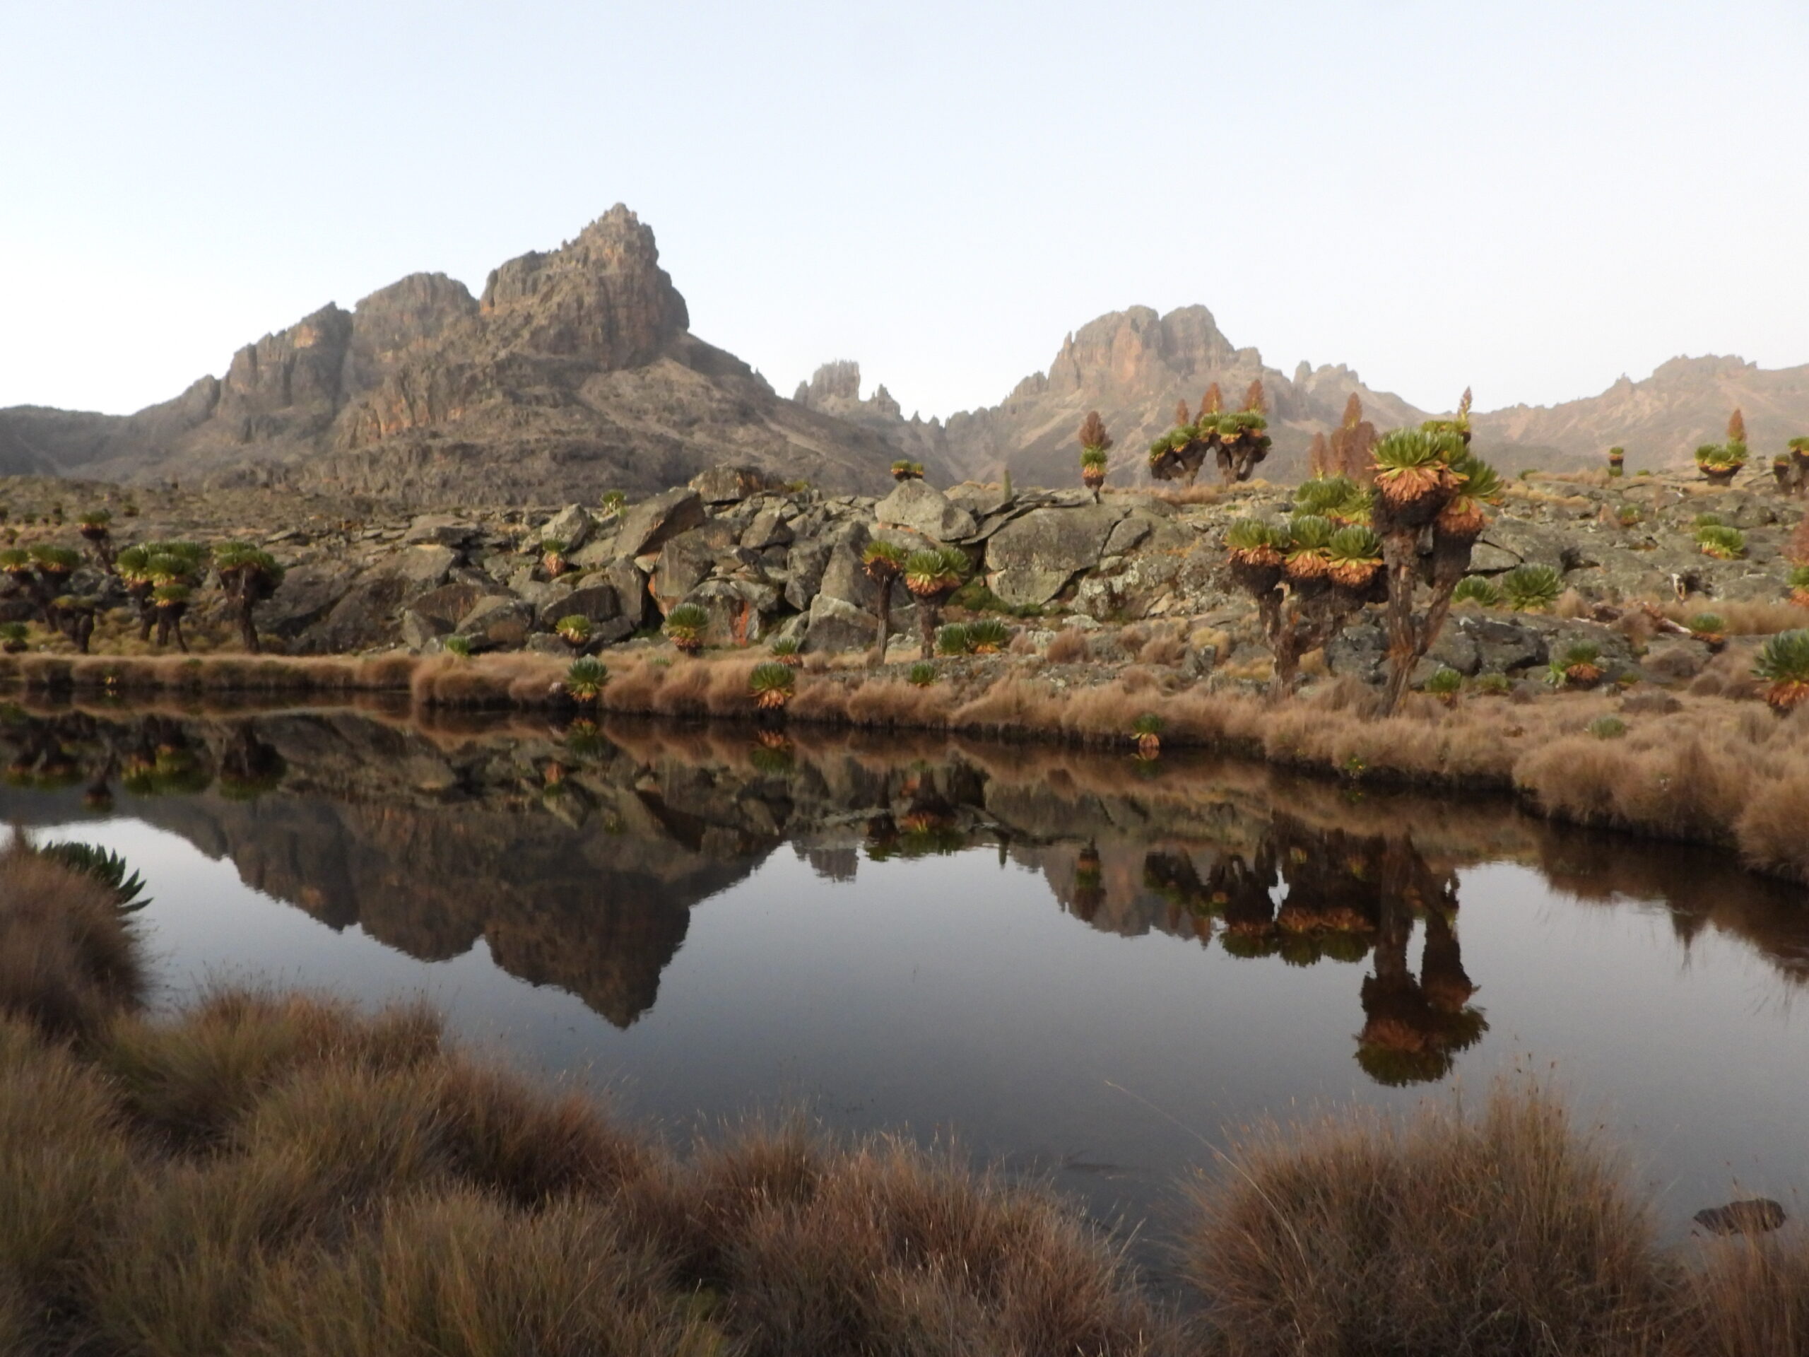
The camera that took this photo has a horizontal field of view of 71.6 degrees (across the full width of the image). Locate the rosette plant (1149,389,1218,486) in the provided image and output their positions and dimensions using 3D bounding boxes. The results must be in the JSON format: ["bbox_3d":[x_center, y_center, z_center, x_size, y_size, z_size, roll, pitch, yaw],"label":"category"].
[{"bbox_3d":[11.299,-9.751,50.904,2.754,4.072,2.352,1,3,12],"label":"rosette plant"}]

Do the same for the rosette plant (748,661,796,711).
[{"bbox_3d":[-2.319,0.124,22.008,0.843,0.868,0.818,0,2,-6],"label":"rosette plant"}]

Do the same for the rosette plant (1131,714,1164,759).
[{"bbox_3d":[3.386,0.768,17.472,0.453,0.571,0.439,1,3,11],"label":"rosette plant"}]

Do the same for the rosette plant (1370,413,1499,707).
[{"bbox_3d":[6.744,-1.412,15.960,1.604,3.776,1.428,1,3,23],"label":"rosette plant"}]

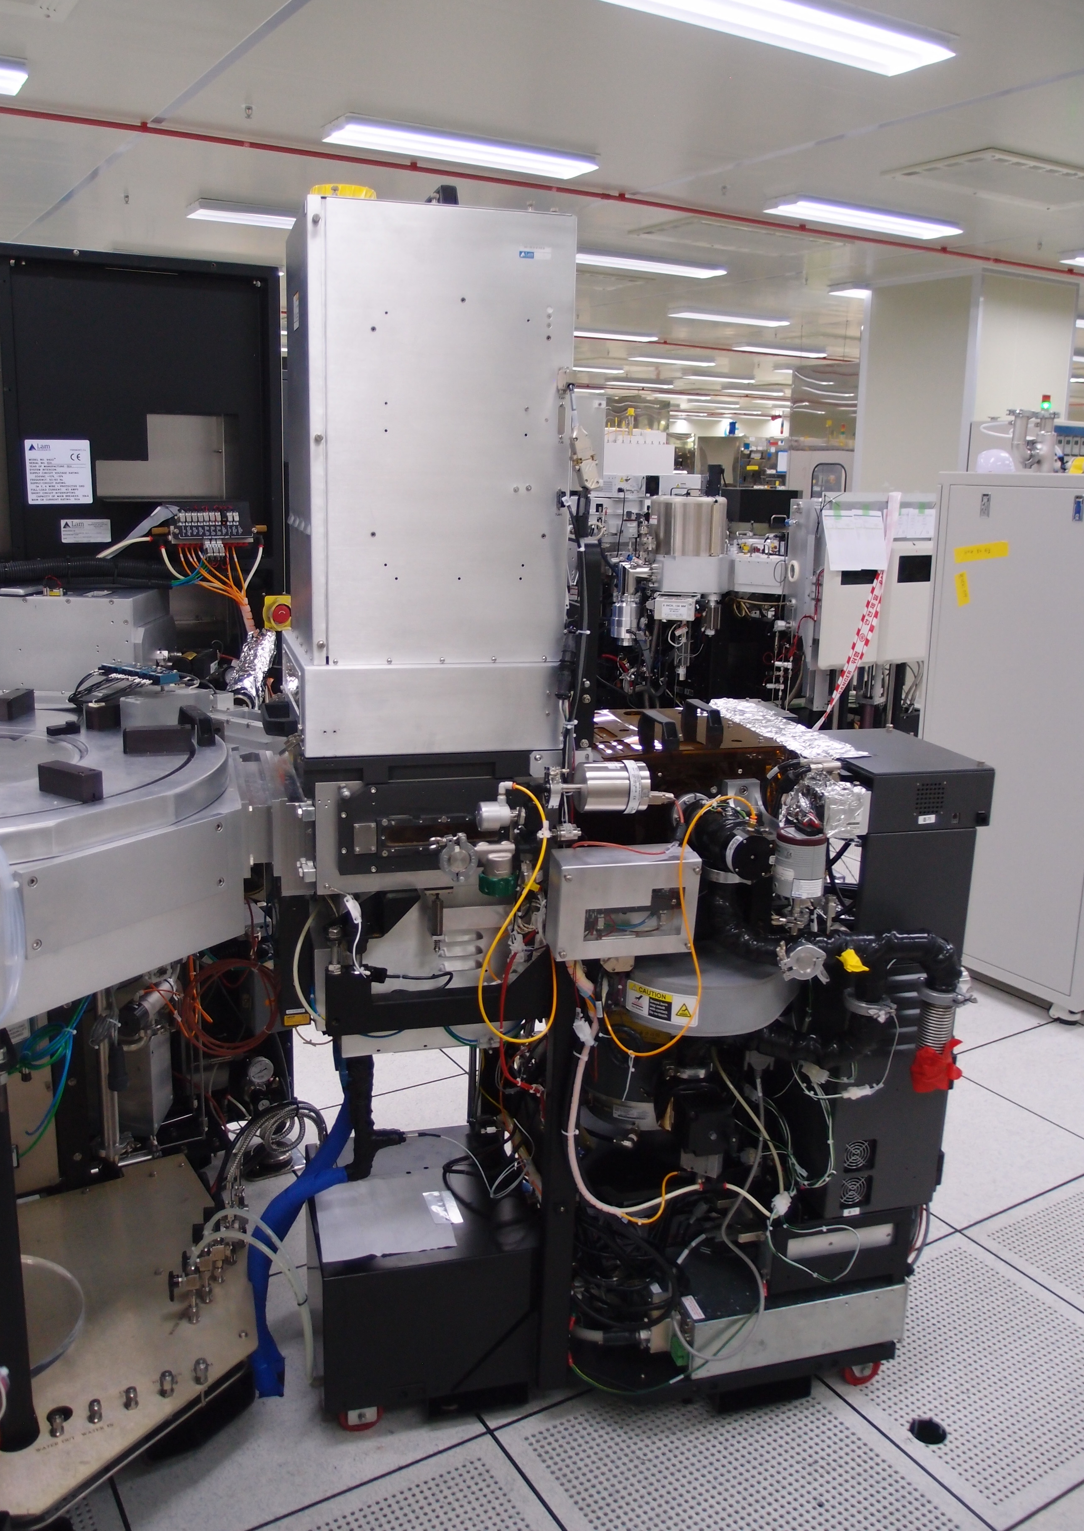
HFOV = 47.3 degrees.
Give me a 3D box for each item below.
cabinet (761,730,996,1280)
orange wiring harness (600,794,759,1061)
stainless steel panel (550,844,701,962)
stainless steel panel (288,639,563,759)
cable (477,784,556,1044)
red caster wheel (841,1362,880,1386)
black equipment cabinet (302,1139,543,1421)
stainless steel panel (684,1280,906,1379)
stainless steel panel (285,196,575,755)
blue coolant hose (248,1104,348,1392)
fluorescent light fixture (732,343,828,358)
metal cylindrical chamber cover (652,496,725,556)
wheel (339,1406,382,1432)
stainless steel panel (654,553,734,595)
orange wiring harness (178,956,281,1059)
[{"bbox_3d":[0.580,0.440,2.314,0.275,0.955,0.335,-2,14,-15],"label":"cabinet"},{"bbox_3d":[0.208,0.246,1.908,0.230,0.400,0.130,-2,14,-15],"label":"orange wiring harness"},{"bbox_3d":[0.121,0.211,1.927,0.221,0.148,0.090,-2,14,-15],"label":"stainless steel panel"},{"bbox_3d":[-0.204,-0.127,2.055,0.400,0.142,0.360,-2,14,-15],"label":"stainless steel panel"},{"bbox_3d":[-0.039,0.232,1.906,0.120,0.400,0.090,-2,14,-15],"label":"cable"},{"bbox_3d":[0.589,1.114,2.313,0.073,0.073,0.032,-2,14,-15],"label":"red caster wheel"},{"bbox_3d":[-0.245,0.936,2.347,0.375,0.275,0.432,-2,14,-15],"label":"black equipment cabinet"},{"bbox_3d":[0.443,0.982,2.175,0.405,0.115,0.035,-2,14,-15],"label":"stainless steel panel"},{"bbox_3d":[-0.196,-0.437,1.980,0.400,0.780,0.360,-2,14,-15],"label":"stainless steel panel"},{"bbox_3d":[-0.436,0.893,2.285,0.195,0.460,0.230,-2,14,-15],"label":"blue coolant hose"},{"bbox_3d":[2.754,-4.734,14.090,1.240,0.070,0.290,-7,16,-31],"label":"fluorescent light fixture"},{"bbox_3d":[0.725,-1.175,6.100,0.360,0.286,0.360,1,13,0],"label":"metal cylindrical chamber cover"},{"bbox_3d":[-0.320,1.122,2.174,0.075,0.082,0.040,-2,14,-15],"label":"wheel"},{"bbox_3d":[0.773,-0.966,6.250,0.390,0.205,0.250,0,14,-5],"label":"stainless steel panel"},{"bbox_3d":[-0.550,0.426,2.178,0.168,0.168,0.070,-2,14,-15],"label":"orange wiring harness"}]

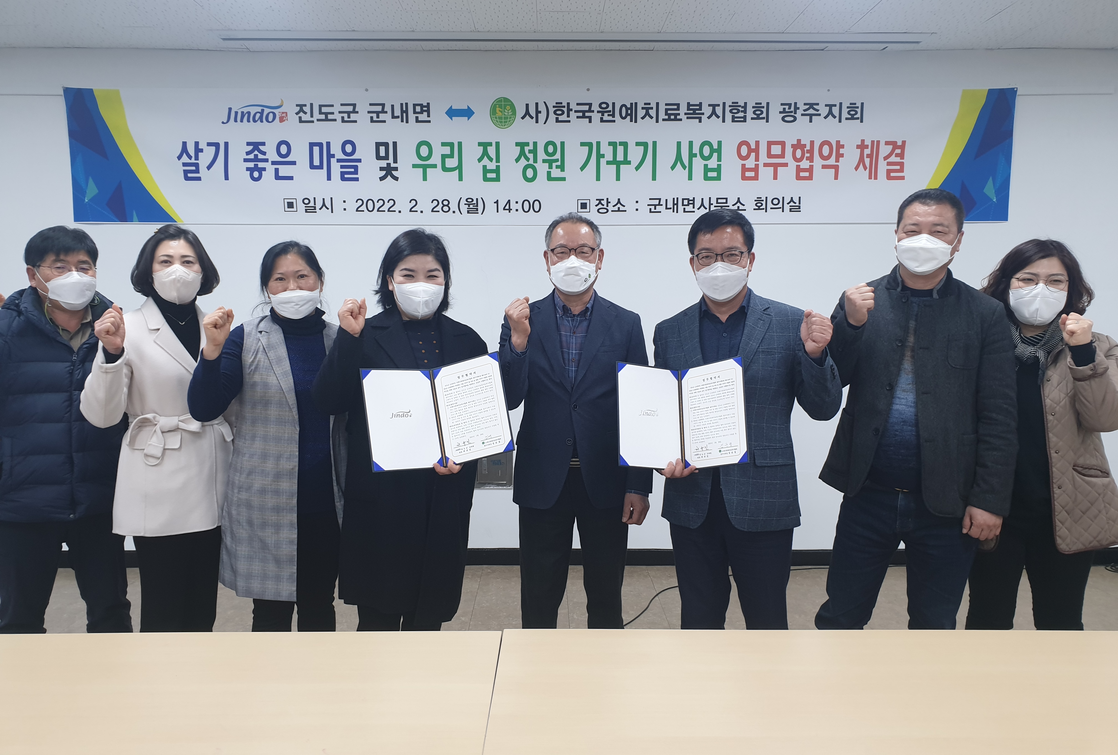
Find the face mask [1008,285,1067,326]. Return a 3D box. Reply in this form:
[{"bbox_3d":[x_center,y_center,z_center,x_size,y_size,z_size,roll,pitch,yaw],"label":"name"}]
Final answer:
[{"bbox_3d":[1.355,-0.204,2.380,0.148,0.118,0.095,7,6,29],"label":"face mask"}]

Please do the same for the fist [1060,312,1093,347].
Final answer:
[{"bbox_3d":[1.442,-0.133,2.340,0.082,0.092,0.088,2,6,25],"label":"fist"}]

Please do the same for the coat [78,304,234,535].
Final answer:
[{"bbox_3d":[-1.237,0.112,2.600,0.440,0.700,0.330,-3,6,-27],"label":"coat"}]

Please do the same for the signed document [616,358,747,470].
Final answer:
[{"bbox_3d":[0.361,0.112,2.475,0.364,0.306,0.120,-3,-14,9],"label":"signed document"}]

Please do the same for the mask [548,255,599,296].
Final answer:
[{"bbox_3d":[0.045,-0.310,2.550,0.150,0.120,0.095,-1,5,0],"label":"mask"}]

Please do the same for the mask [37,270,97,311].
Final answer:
[{"bbox_3d":[-1.458,-0.259,2.500,0.145,0.120,0.110,-5,7,-45],"label":"mask"}]

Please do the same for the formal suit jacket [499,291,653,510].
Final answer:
[{"bbox_3d":[0.054,0.073,2.660,0.485,0.690,0.350,0,5,-1],"label":"formal suit jacket"}]

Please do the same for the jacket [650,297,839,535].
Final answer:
[{"bbox_3d":[0.578,0.103,2.580,0.570,0.730,0.380,1,5,8],"label":"jacket"}]

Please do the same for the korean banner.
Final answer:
[{"bbox_3d":[-0.100,-1.159,4.403,4.950,0.700,0.020,0,5,-1],"label":"korean banner"}]

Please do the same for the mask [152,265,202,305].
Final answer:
[{"bbox_3d":[-1.129,-0.275,2.480,0.146,0.116,0.095,-2,6,-23],"label":"mask"}]

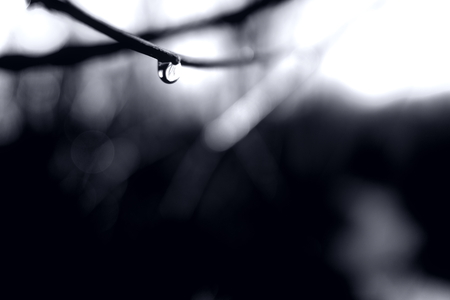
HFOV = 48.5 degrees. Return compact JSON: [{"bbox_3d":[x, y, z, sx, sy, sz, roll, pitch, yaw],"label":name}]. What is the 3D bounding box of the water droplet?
[{"bbox_3d":[-0.012,-0.017,0.110,0.005,0.005,0.005,0,0,0],"label":"water droplet"}]

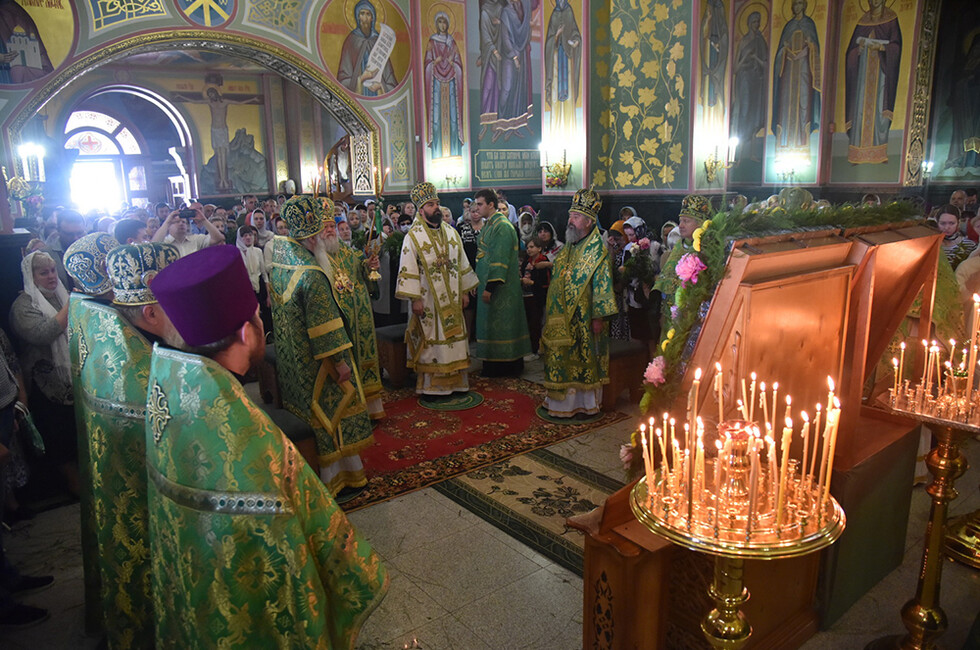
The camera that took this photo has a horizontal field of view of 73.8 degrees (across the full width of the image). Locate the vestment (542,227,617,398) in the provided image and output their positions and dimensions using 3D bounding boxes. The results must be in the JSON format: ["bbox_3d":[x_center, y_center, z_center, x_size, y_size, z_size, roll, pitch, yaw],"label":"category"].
[{"bbox_3d":[0.722,-0.115,5.339,0.500,1.360,0.690,-10,14,-36],"label":"vestment"}]

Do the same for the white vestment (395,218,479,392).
[{"bbox_3d":[-0.495,-0.183,6.073,0.770,1.633,0.460,-9,14,-34],"label":"white vestment"}]

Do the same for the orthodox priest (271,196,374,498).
[{"bbox_3d":[-1.084,0.149,4.071,0.540,1.861,0.660,-10,14,-35],"label":"orthodox priest"}]

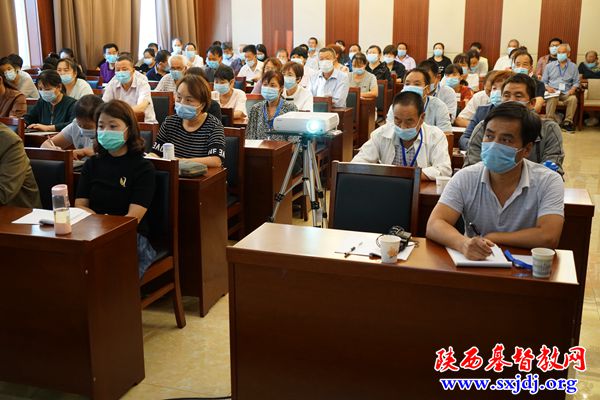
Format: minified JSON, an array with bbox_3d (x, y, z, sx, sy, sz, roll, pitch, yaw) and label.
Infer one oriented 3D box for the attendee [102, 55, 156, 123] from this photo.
[{"bbox_3d":[-1.625,-0.741,6.451,0.580,1.290,0.720,5,15,17],"label":"attendee"}]

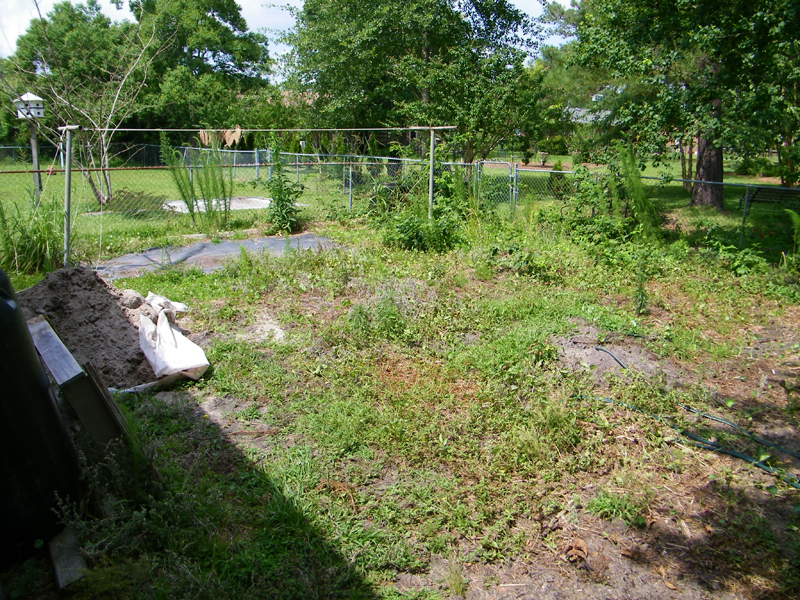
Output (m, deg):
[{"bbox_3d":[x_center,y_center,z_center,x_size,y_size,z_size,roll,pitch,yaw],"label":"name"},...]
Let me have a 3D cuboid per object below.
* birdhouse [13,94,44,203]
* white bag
[{"bbox_3d":[-8.588,-3.500,15.000,0.660,2.600,0.660,-6,16,-25],"label":"birdhouse"},{"bbox_3d":[-1.990,0.315,5.670,0.540,0.360,0.950,-4,15,-20],"label":"white bag"}]

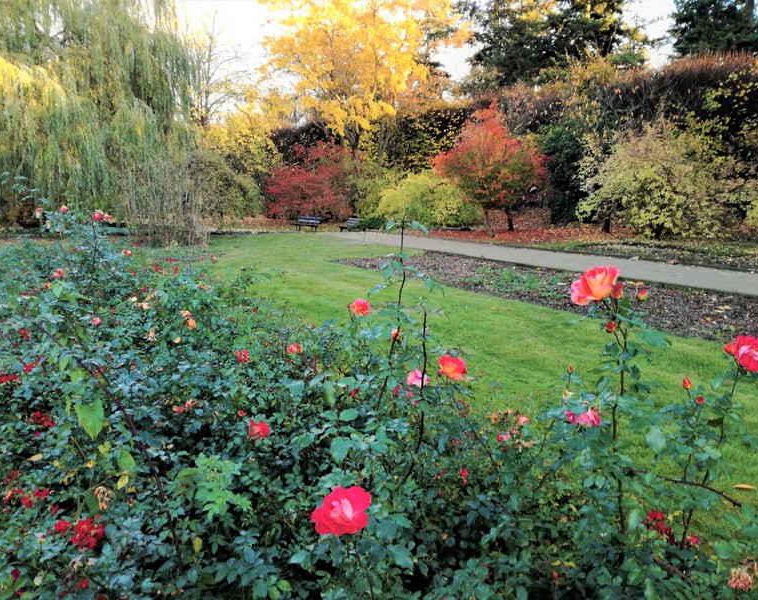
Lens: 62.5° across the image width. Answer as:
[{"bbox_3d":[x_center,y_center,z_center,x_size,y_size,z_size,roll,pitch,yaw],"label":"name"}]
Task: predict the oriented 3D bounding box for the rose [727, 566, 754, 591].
[{"bbox_3d":[0.753,0.580,1.300,0.054,0.050,0.052,3,9,18],"label":"rose"}]

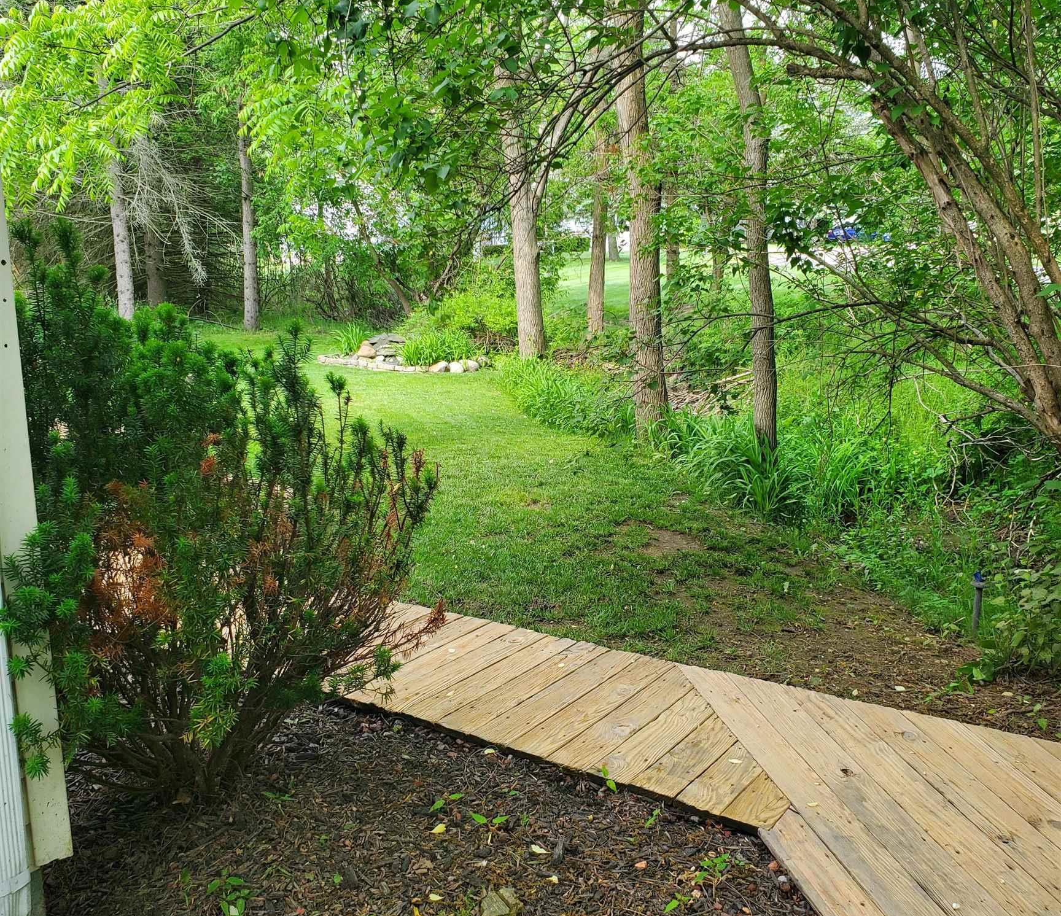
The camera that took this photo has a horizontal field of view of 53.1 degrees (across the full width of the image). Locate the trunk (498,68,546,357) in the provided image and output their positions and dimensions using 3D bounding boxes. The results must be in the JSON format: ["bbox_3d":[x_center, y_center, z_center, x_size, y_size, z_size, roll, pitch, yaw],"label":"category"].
[{"bbox_3d":[-0.123,-3.537,15.566,0.454,4.066,0.416,-5,11,1],"label":"trunk"}]

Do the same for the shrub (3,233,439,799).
[{"bbox_3d":[-0.869,0.167,3.188,1.200,1.620,1.100,0,11,0],"label":"shrub"}]

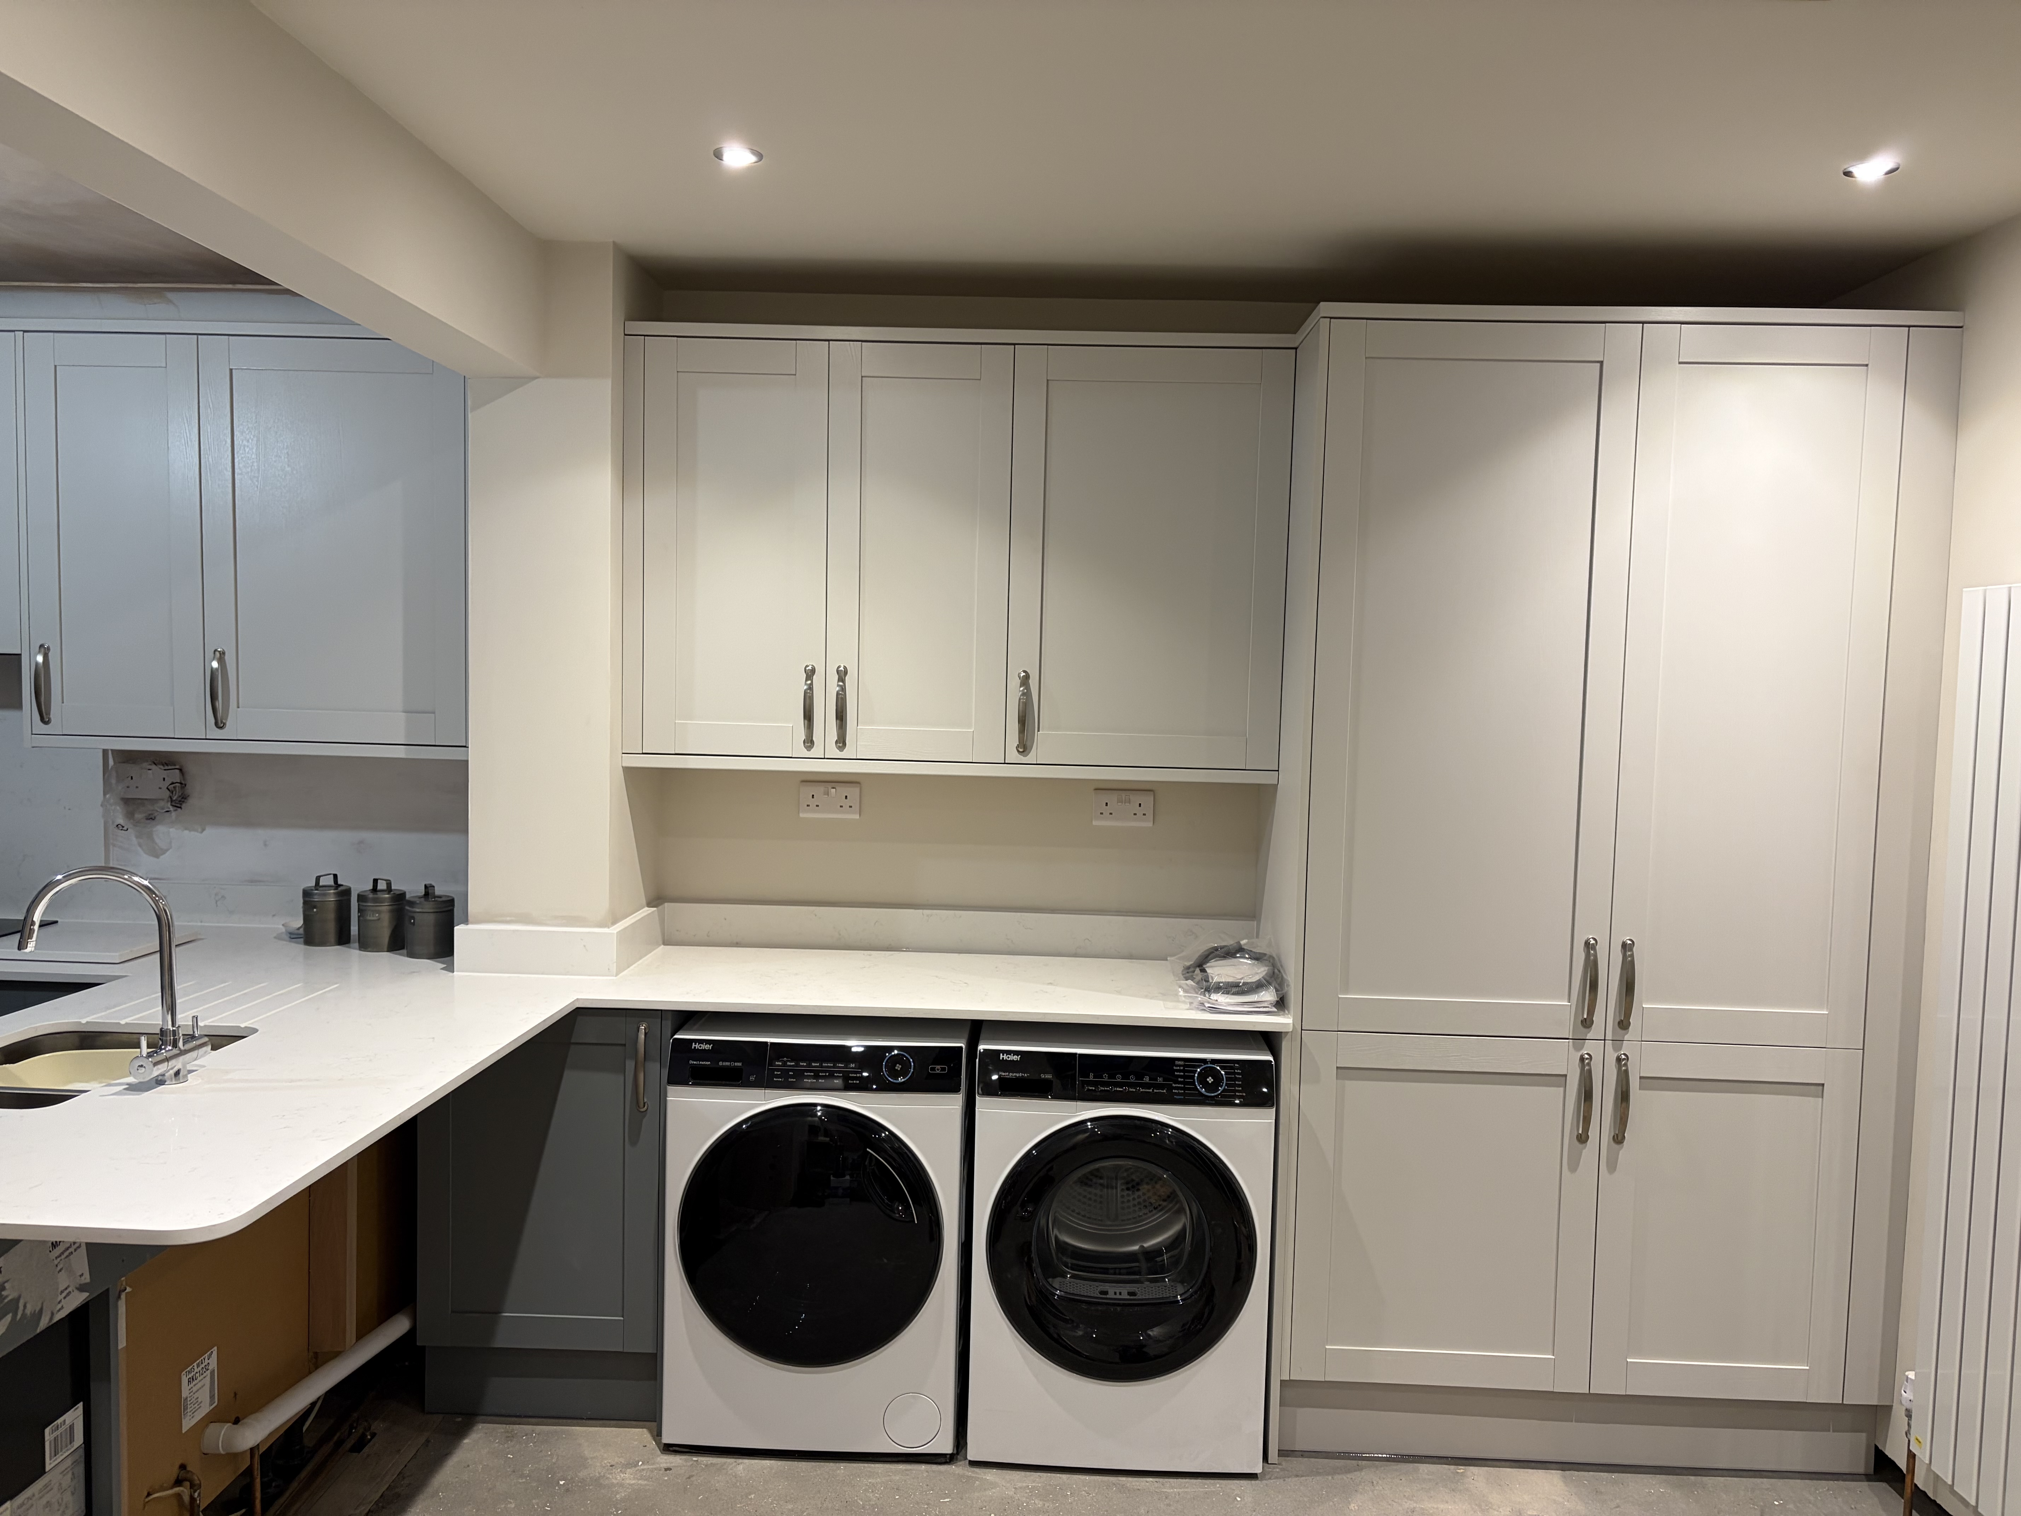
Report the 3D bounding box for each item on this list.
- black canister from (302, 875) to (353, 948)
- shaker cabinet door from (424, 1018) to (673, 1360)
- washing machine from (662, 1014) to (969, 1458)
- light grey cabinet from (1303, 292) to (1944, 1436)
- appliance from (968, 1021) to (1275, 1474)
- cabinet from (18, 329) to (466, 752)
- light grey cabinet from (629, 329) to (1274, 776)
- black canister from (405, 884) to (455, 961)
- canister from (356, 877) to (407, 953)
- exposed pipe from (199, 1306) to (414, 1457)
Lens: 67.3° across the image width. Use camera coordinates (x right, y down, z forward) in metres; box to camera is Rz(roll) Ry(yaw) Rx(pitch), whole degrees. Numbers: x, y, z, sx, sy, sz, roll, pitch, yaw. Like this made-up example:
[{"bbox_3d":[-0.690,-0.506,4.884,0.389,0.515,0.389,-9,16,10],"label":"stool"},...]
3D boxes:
[{"bbox_3d":[-1.618,0.357,3.596,0.104,0.163,0.104,1,4,2],"label":"black canister"},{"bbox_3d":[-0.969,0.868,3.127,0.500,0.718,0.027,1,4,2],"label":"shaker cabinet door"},{"bbox_3d":[-0.393,0.978,3.355,0.600,0.852,0.585,1,4,1],"label":"washing machine"},{"bbox_3d":[1.192,0.195,3.287,1.218,2.164,0.610,1,4,2],"label":"light grey cabinet"},{"bbox_3d":[0.232,0.996,3.325,0.598,0.853,0.605,2,4,3],"label":"appliance"},{"bbox_3d":[-1.718,-0.492,3.573,1.018,0.942,0.324,1,4,2],"label":"cabinet"},{"bbox_3d":[-0.117,-0.453,3.445,1.441,0.963,0.313,1,4,2],"label":"light grey cabinet"},{"bbox_3d":[-1.332,0.371,3.486,0.104,0.163,0.104,1,4,2],"label":"black canister"},{"bbox_3d":[-1.469,0.363,3.548,0.104,0.163,0.104,1,4,2],"label":"canister"},{"bbox_3d":[-1.283,1.148,2.847,0.105,0.115,0.660,1,4,2],"label":"exposed pipe"}]

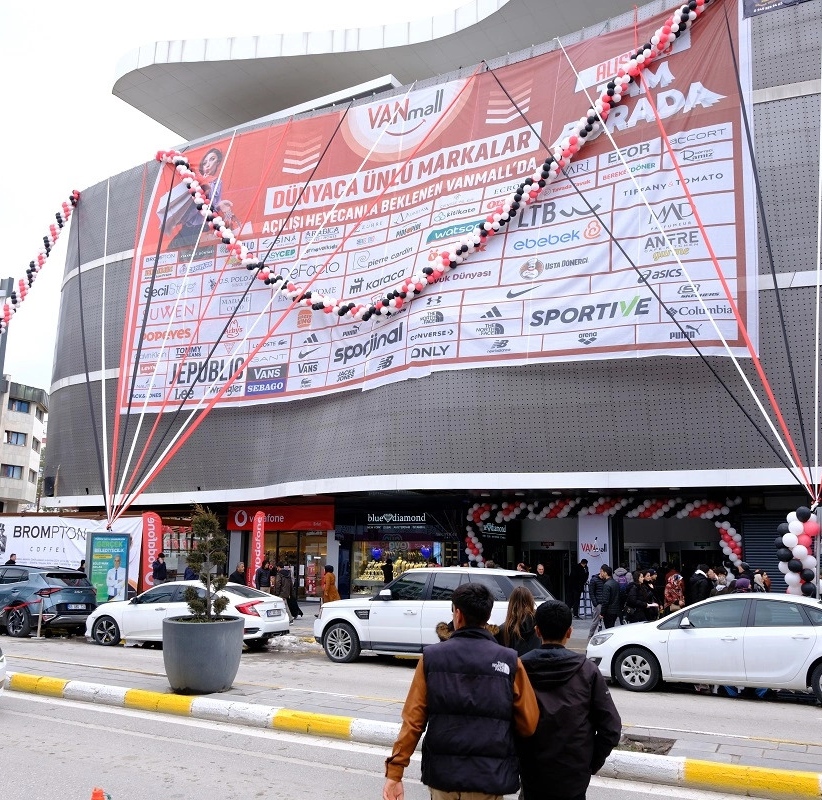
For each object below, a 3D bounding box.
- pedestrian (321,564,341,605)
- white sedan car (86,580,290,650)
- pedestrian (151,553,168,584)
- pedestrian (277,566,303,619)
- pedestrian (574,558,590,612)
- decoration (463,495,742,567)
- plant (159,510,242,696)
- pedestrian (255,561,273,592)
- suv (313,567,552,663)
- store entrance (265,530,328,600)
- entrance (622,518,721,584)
[{"bbox_3d":[-2.522,5.920,24.641,0.580,1.610,0.500,-3,-12,18],"label":"pedestrian"},{"bbox_3d":[-4.858,4.658,17.496,4.650,1.420,1.860,-4,-12,24],"label":"white sedan car"},{"bbox_3d":[-8.233,5.869,26.027,0.520,1.750,0.380,9,-14,-34],"label":"pedestrian"},{"bbox_3d":[-3.655,5.852,24.437,0.550,1.650,0.500,-4,-12,22],"label":"pedestrian"},{"bbox_3d":[5.071,5.683,24.027,0.420,1.750,0.520,-5,-13,24],"label":"pedestrian"},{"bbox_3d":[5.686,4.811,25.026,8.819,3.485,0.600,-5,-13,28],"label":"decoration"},{"bbox_3d":[-2.871,2.725,11.120,1.130,2.480,1.130,1,-11,0],"label":"plant"},{"bbox_3d":[-4.078,5.260,21.936,0.360,1.710,0.500,-5,-13,30],"label":"pedestrian"},{"bbox_3d":[0.432,4.146,15.488,4.760,1.800,1.960,-6,-13,29],"label":"suv"},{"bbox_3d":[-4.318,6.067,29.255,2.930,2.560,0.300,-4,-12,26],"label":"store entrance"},{"bbox_3d":[8.087,5.248,24.880,3.029,3.093,0.600,-5,-13,28],"label":"entrance"}]

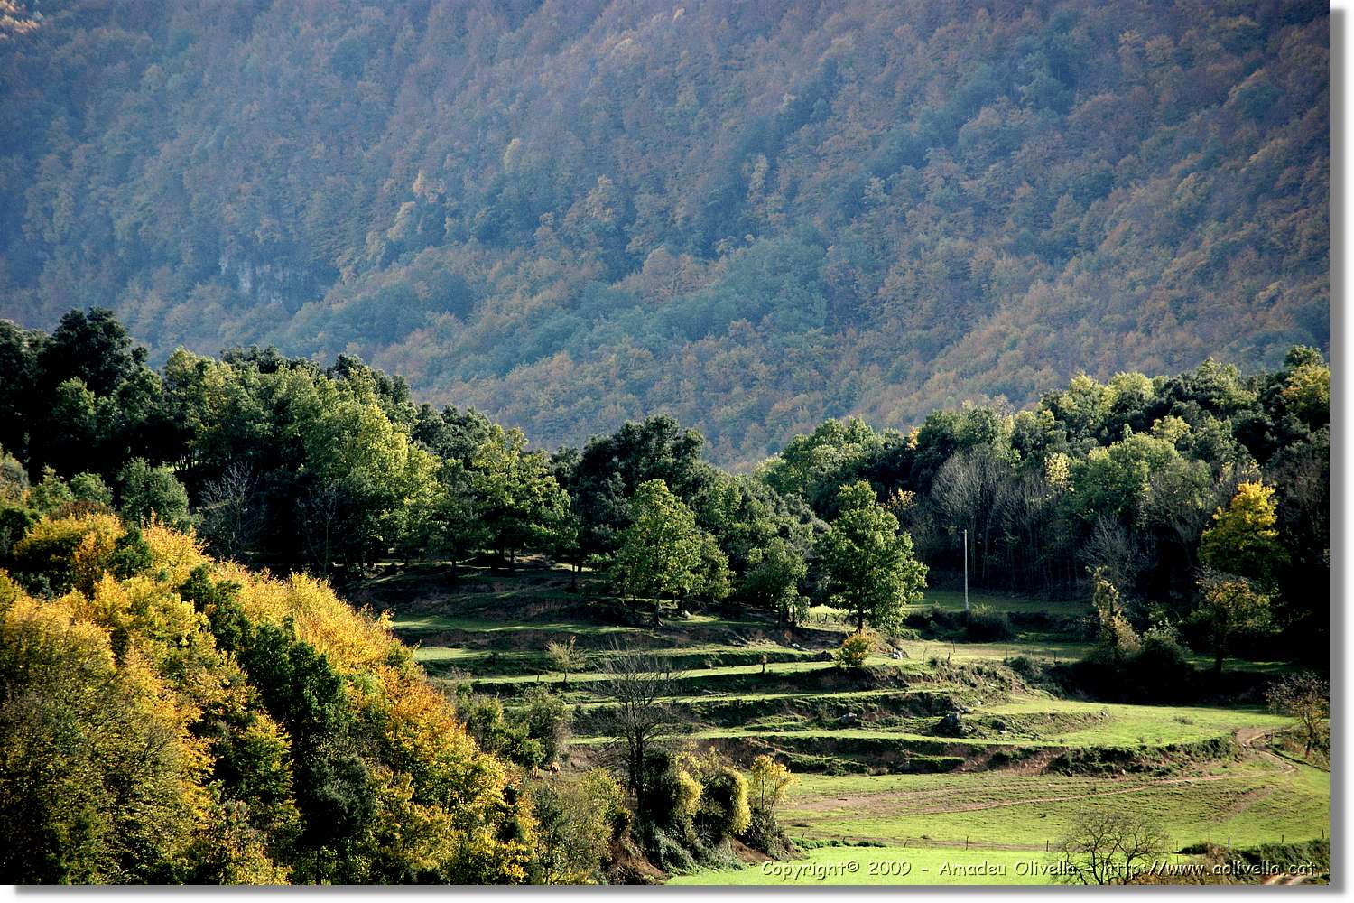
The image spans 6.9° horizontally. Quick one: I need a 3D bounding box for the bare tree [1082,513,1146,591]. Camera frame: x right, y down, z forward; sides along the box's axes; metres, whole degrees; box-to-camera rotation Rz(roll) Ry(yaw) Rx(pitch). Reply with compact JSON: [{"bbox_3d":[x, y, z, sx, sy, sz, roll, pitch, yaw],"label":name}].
[{"bbox_3d":[34.810,8.400,900.000,5.230,6.620,4.970,0,5,0],"label":"bare tree"}]

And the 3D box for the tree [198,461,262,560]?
[{"bbox_3d":[-37.680,5.030,950.000,5.430,8.240,5.160,0,5,0],"label":"tree"}]

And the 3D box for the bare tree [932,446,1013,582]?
[{"bbox_3d":[24.900,5.300,950.000,6.770,11.210,6.430,0,5,0],"label":"bare tree"}]

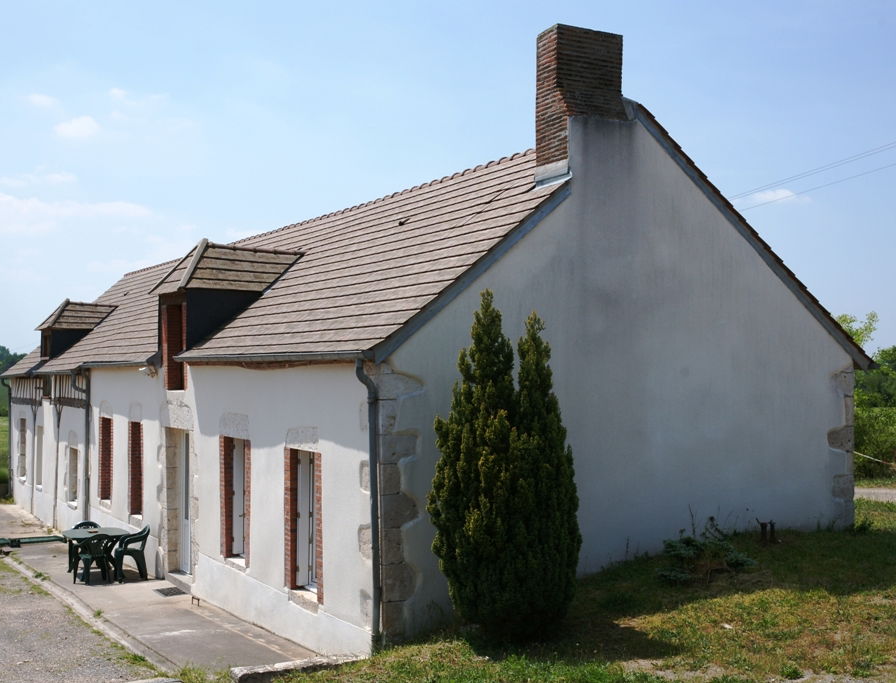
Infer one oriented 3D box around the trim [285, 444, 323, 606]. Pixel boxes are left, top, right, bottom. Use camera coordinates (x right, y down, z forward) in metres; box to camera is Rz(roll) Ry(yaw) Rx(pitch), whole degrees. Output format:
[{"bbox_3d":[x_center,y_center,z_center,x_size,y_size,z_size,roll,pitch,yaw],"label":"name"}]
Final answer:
[{"bbox_3d":[-1.569,2.060,12.972,0.200,1.645,1.158,1,-2,-29],"label":"trim"}]

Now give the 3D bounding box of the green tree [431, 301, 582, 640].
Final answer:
[{"bbox_3d":[0.531,1.166,10.700,1.400,3.250,1.400,0,-1,0],"label":"green tree"}]

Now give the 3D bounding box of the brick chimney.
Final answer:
[{"bbox_3d":[1.538,-2.623,12.743,0.887,1.670,0.609,1,-2,-29],"label":"brick chimney"}]

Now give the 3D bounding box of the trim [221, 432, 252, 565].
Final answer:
[{"bbox_3d":[-2.746,2.095,15.107,0.200,1.636,1.272,1,-2,-29],"label":"trim"}]

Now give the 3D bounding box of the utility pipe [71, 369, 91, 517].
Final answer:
[{"bbox_3d":[-7.472,2.243,23.200,0.380,3.303,0.100,1,-2,-29],"label":"utility pipe"}]

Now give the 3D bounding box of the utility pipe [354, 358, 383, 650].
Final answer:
[{"bbox_3d":[-0.779,1.597,11.150,0.220,2.861,0.090,1,-2,-29],"label":"utility pipe"}]

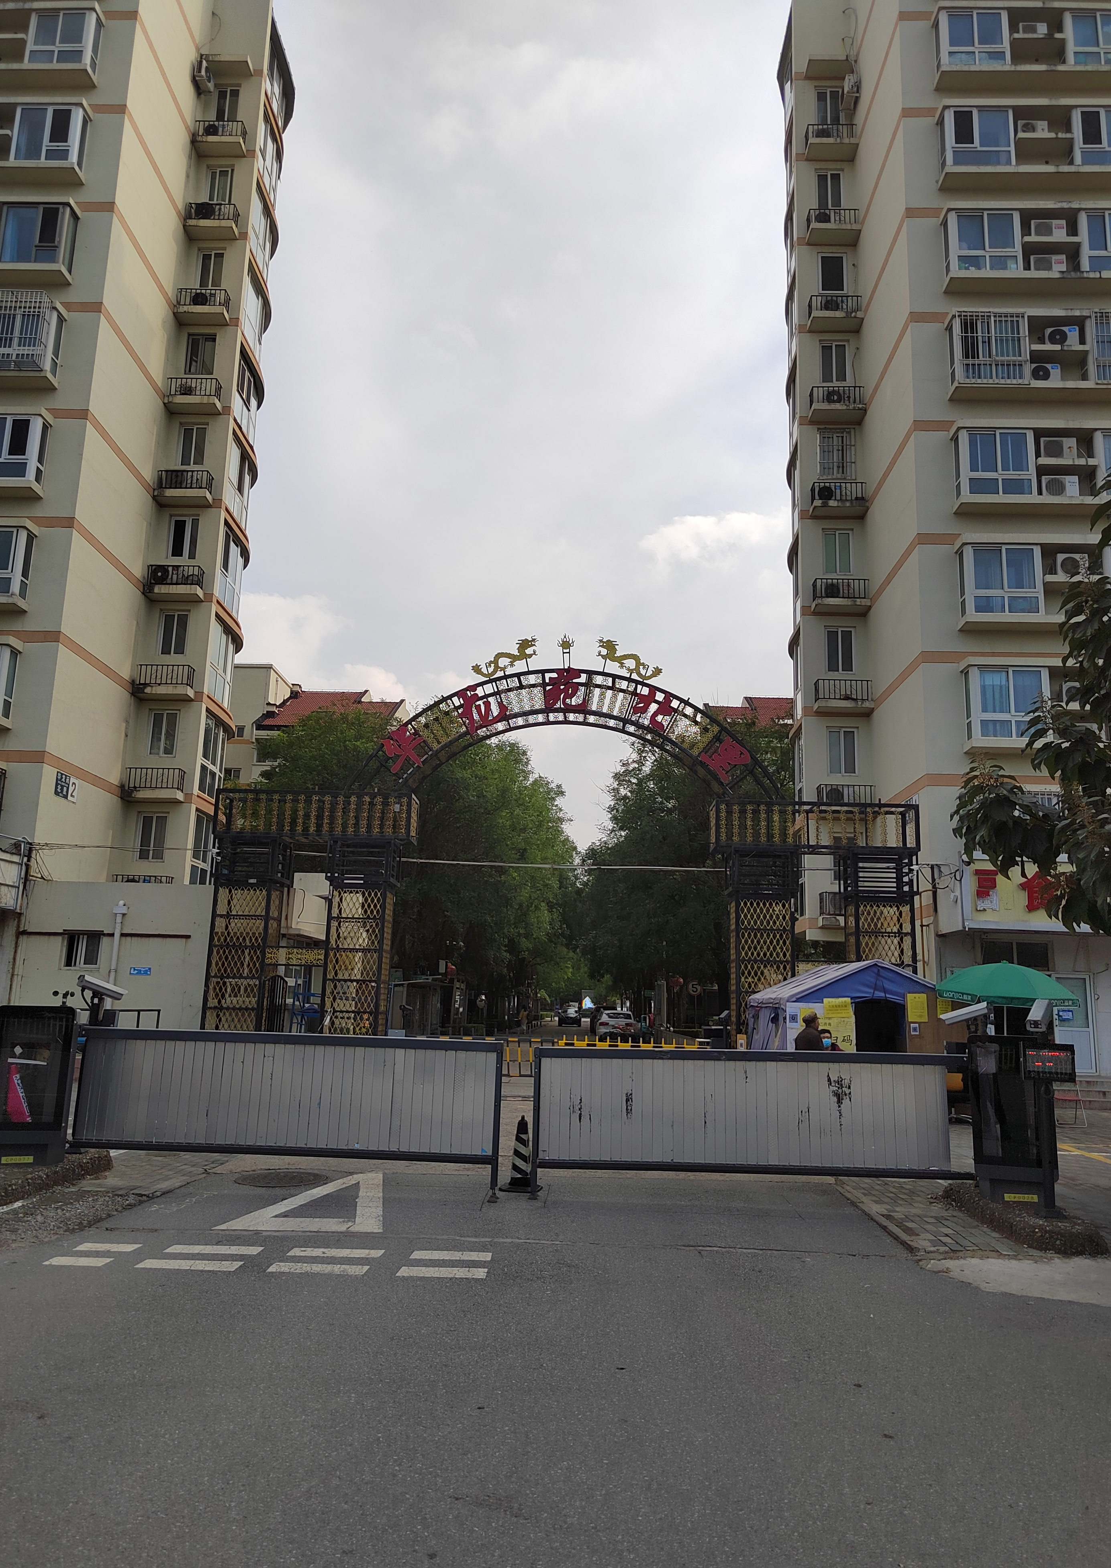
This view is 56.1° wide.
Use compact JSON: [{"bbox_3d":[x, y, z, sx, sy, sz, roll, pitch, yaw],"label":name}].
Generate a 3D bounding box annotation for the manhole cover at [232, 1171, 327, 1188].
[{"bbox_3d":[-2.372,3.404,8.954,0.790,0.040,0.790,1,-12,2],"label":"manhole cover"}]

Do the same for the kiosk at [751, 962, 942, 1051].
[{"bbox_3d":[4.989,4.268,17.455,2.900,2.480,3.050,2,-11,0],"label":"kiosk"}]

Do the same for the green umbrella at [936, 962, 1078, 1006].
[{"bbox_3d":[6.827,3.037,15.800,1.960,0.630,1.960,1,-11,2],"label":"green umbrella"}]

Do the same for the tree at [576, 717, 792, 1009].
[{"bbox_3d":[3.775,3.067,30.867,6.200,10.420,6.200,1,-11,2],"label":"tree"}]

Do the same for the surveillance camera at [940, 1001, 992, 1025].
[{"bbox_3d":[3.759,2.116,9.600,0.450,0.110,0.150,-23,-22,27],"label":"surveillance camera"}]

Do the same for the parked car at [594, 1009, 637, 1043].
[{"bbox_3d":[2.660,10.754,45.525,1.800,1.470,4.600,1,-11,2],"label":"parked car"}]

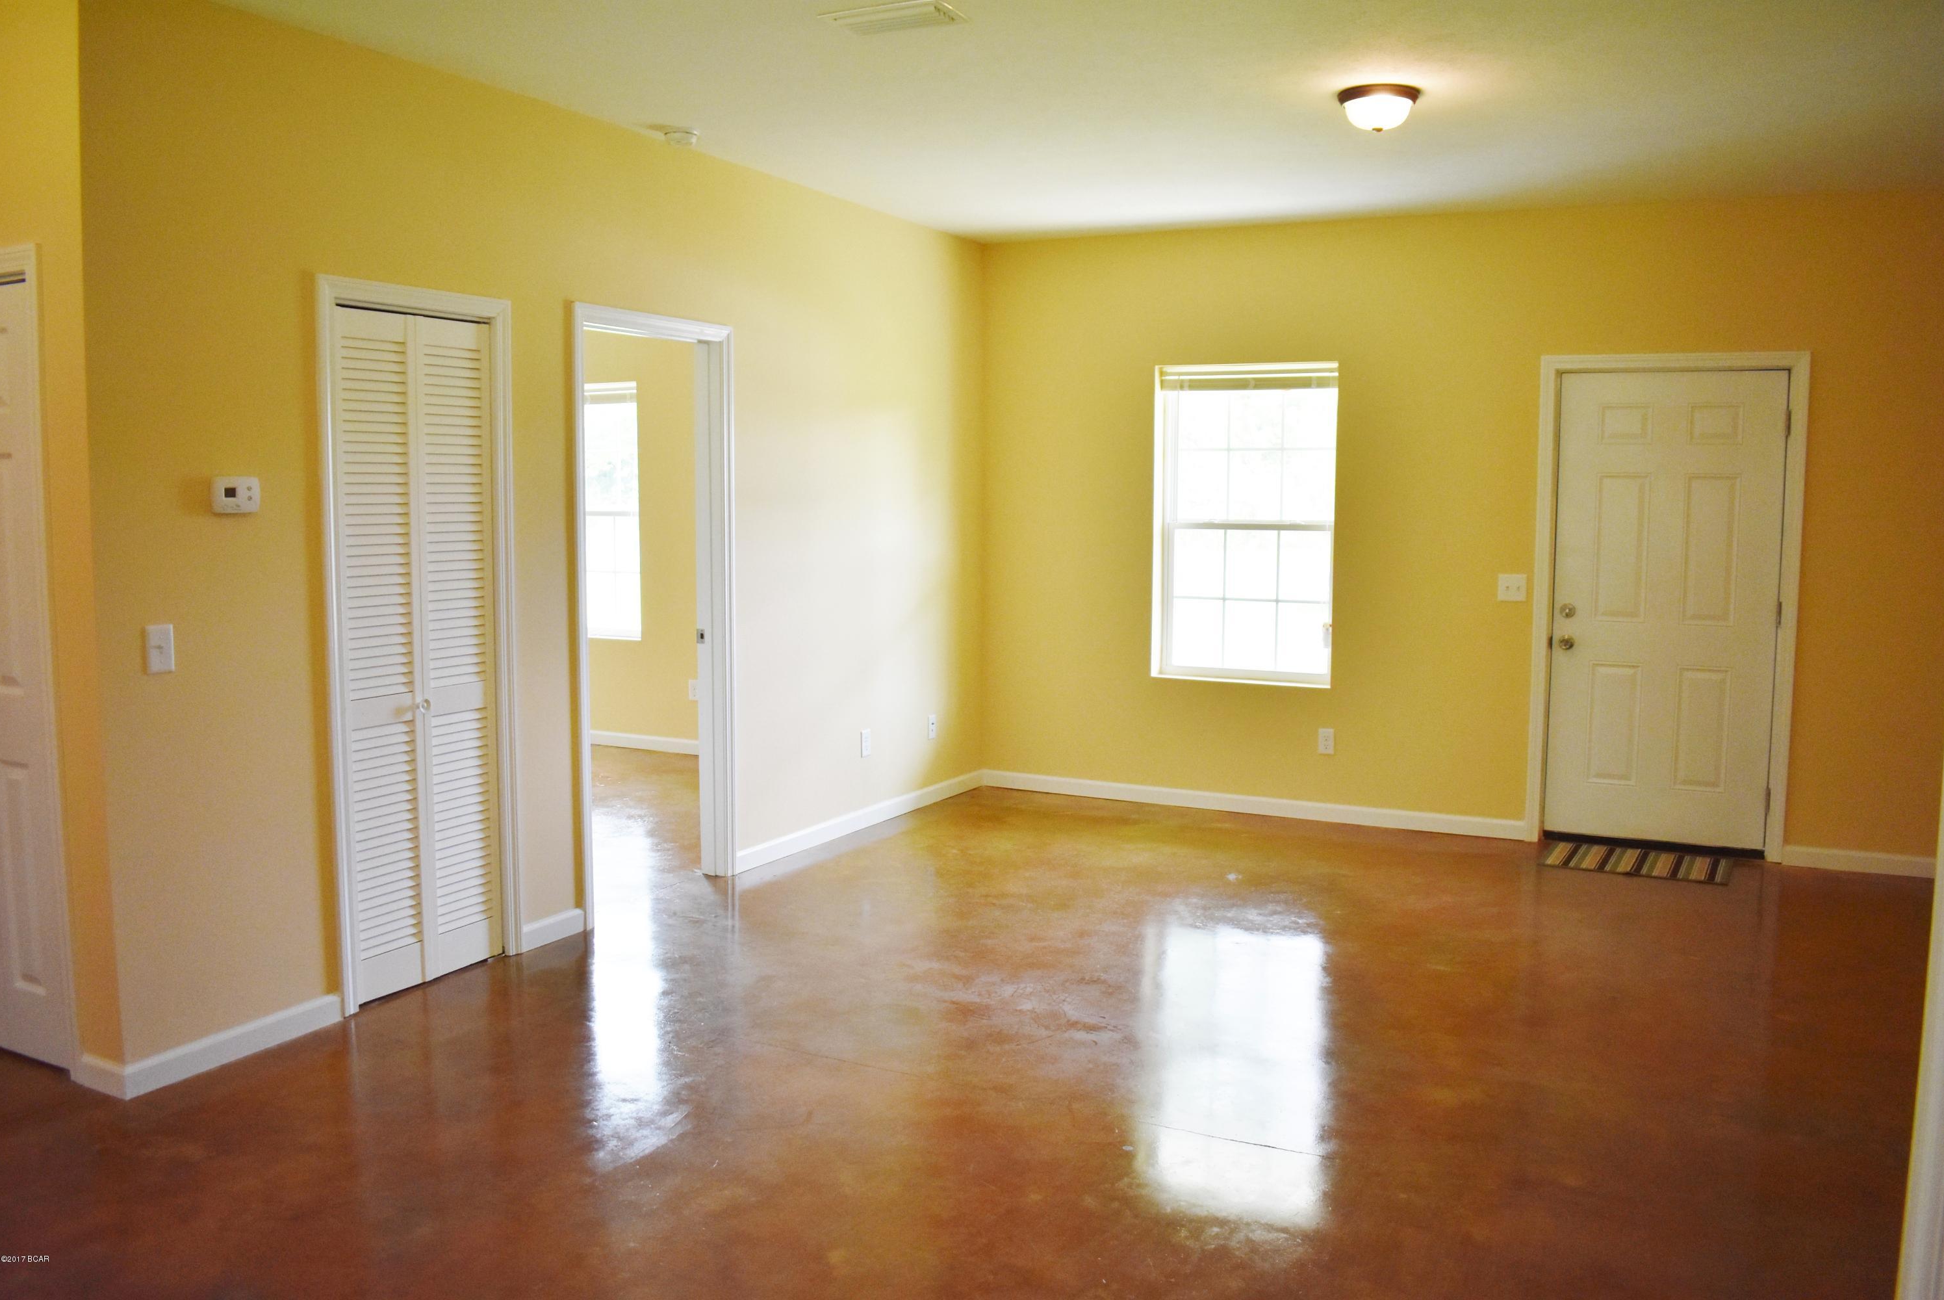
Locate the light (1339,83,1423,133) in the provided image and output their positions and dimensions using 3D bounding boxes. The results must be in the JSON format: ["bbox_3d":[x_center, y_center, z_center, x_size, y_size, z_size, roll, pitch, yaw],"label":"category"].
[{"bbox_3d":[1.277,-1.682,4.584,0.265,0.123,0.265,3,6,27],"label":"light"}]

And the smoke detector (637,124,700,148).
[{"bbox_3d":[-1.020,-1.801,5.165,0.126,0.043,0.126,3,6,27],"label":"smoke detector"}]

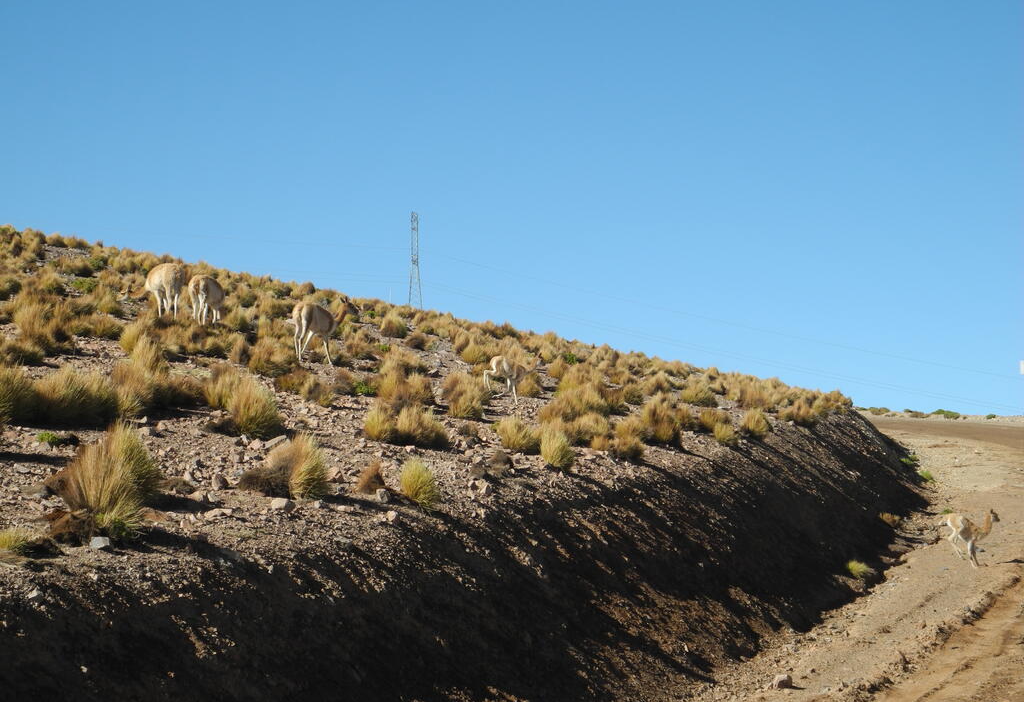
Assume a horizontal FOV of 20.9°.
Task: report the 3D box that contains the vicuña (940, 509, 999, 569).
[{"bbox_3d":[6.992,2.873,42.500,0.950,0.890,0.290,0,-1,-10],"label":"vicuña"}]

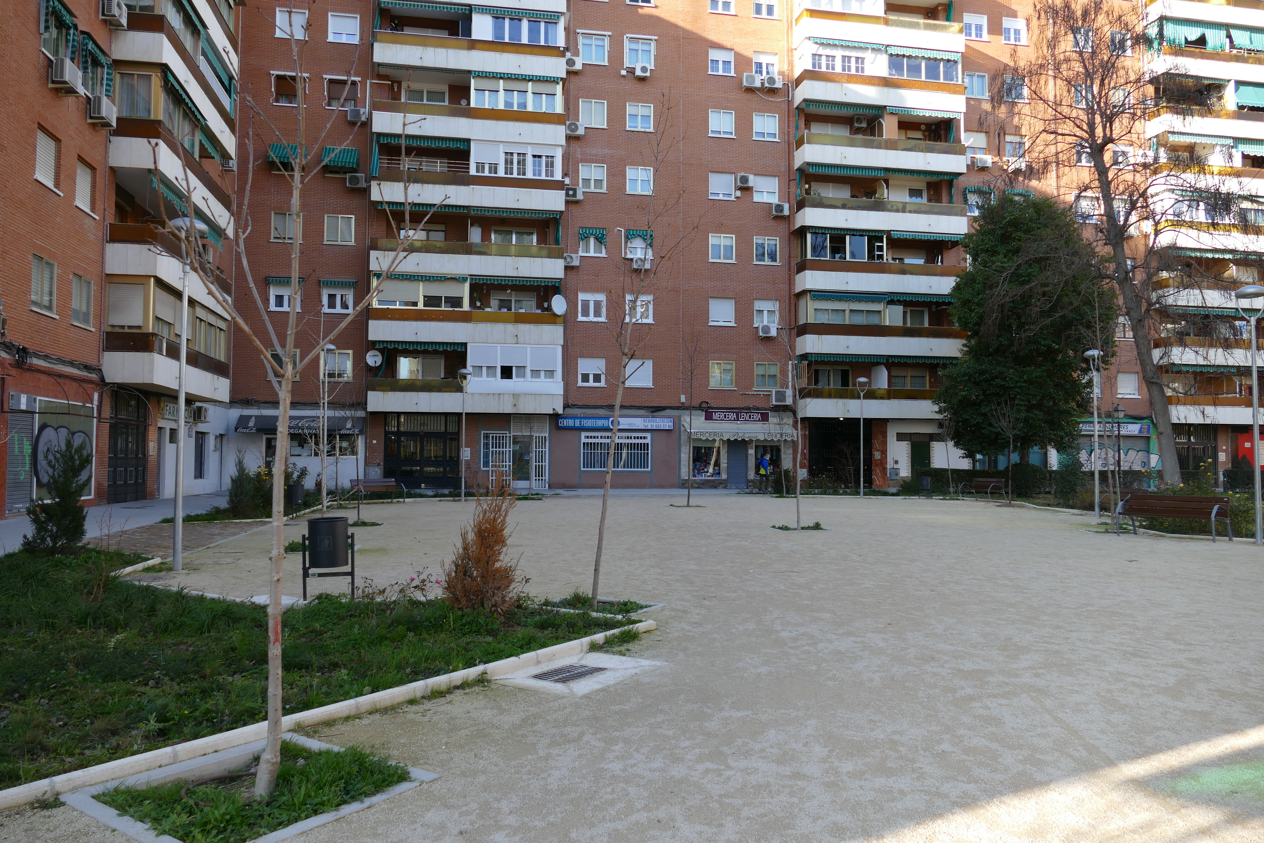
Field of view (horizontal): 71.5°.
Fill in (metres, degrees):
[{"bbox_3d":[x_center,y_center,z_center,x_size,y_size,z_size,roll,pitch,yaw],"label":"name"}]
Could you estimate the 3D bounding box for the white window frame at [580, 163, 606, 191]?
[{"bbox_3d":[-1.644,-10.391,37.598,1.163,1.214,0.160,1,-3,-11],"label":"white window frame"}]

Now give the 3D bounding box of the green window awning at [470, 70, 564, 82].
[{"bbox_3d":[-4.834,-14.456,36.857,3.746,0.220,0.250,1,-3,-11],"label":"green window awning"}]

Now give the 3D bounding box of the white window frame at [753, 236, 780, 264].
[{"bbox_3d":[6.107,-7.707,39.723,1.217,1.254,0.130,1,-3,-11],"label":"white window frame"}]

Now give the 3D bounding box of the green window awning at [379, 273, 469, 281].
[{"bbox_3d":[-8.538,-5.880,35.796,3.679,0.230,0.220,1,-3,-11],"label":"green window awning"}]

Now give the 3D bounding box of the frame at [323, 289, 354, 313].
[{"bbox_3d":[-12.265,-5.134,36.727,1.200,1.170,0.130,1,-3,-11],"label":"frame"}]

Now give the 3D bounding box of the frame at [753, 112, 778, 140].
[{"bbox_3d":[6.210,-13.565,40.541,1.260,1.260,0.140,1,-3,-11],"label":"frame"}]

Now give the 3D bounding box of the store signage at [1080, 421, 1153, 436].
[{"bbox_3d":[23.673,0.398,43.111,4.150,0.640,0.150,1,-3,-11],"label":"store signage"}]

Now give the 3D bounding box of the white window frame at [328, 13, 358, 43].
[{"bbox_3d":[-11.783,-16.052,35.940,1.232,1.210,0.160,1,-3,-11],"label":"white window frame"}]

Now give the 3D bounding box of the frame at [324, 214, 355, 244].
[{"bbox_3d":[-12.110,-7.939,36.426,1.230,1.254,0.130,1,-3,-11],"label":"frame"}]

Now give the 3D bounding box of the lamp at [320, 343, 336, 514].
[{"bbox_3d":[-7.790,0.143,22.451,0.430,4.298,0.430,1,-3,-11],"label":"lamp"}]

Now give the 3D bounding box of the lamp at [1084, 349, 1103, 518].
[{"bbox_3d":[11.722,0.291,22.203,0.480,4.250,0.480,-1,-3,28],"label":"lamp"}]

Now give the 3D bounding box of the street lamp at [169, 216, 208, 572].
[{"bbox_3d":[-5.905,-0.375,11.528,0.480,4.650,0.480,1,-3,-11],"label":"street lamp"}]

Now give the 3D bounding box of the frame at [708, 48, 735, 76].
[{"bbox_3d":[3.974,-15.875,38.888,1.199,1.195,0.160,1,-3,-11],"label":"frame"}]

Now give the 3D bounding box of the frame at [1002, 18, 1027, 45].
[{"bbox_3d":[18.628,-18.940,42.685,1.294,1.281,0.130,1,-3,-11],"label":"frame"}]

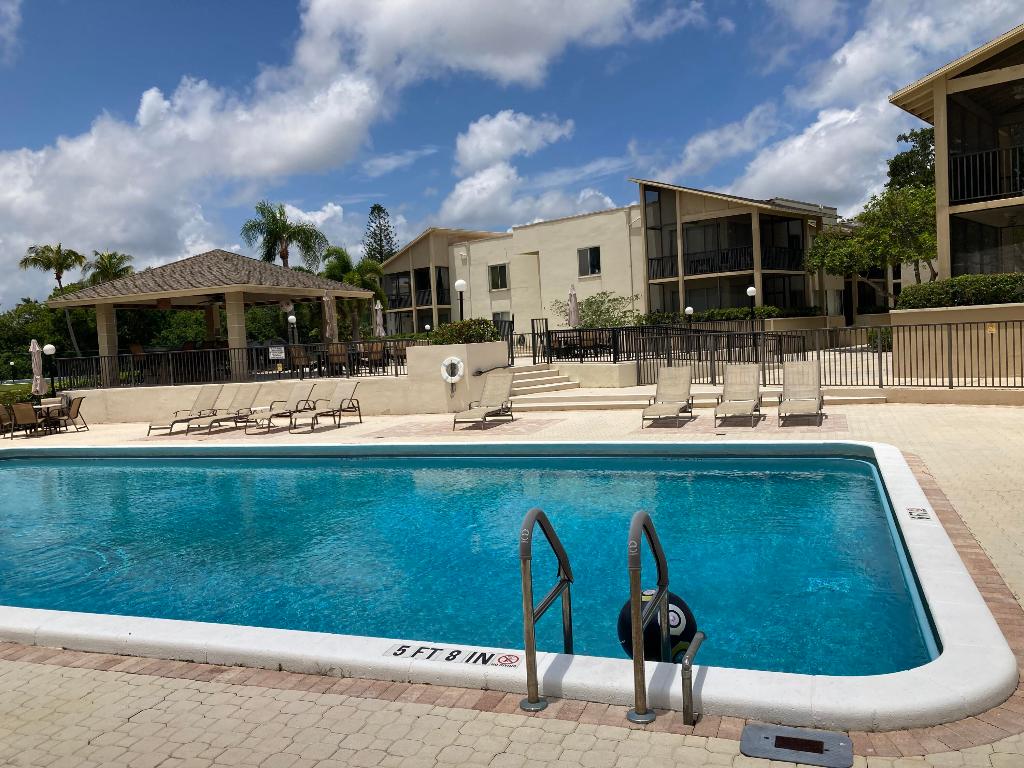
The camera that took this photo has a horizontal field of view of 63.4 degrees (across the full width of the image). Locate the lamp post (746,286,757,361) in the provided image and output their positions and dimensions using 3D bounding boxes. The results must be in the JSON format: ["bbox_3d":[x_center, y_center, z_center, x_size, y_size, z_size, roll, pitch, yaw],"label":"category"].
[{"bbox_3d":[8.720,-2.186,29.928,0.330,2.629,0.330,-3,3,0],"label":"lamp post"}]

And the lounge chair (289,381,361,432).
[{"bbox_3d":[-4.103,0.498,18.108,0.670,0.950,1.800,-2,3,21],"label":"lounge chair"}]

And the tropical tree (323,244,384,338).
[{"bbox_3d":[-6.708,-3.337,35.877,2.700,5.121,2.700,-3,3,-10],"label":"tropical tree"}]

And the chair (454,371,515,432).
[{"bbox_3d":[-0.561,0.335,16.853,0.700,1.030,1.800,-2,3,21],"label":"chair"}]

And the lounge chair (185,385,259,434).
[{"bbox_3d":[-6.564,0.573,18.739,0.660,0.980,1.620,-2,3,23],"label":"lounge chair"}]

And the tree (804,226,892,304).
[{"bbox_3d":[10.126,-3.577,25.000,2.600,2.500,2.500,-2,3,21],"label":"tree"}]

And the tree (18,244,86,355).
[{"bbox_3d":[-32.772,-4.880,59.830,5.000,10.475,5.000,-5,3,-28],"label":"tree"}]

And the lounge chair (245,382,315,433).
[{"bbox_3d":[-5.118,0.537,18.381,0.670,0.950,1.800,-2,3,21],"label":"lounge chair"}]

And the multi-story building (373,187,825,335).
[{"bbox_3d":[4.700,-5.825,46.774,26.300,7.600,12.000,0,4,44],"label":"multi-story building"}]

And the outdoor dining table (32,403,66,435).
[{"bbox_3d":[-11.550,0.884,20.650,0.740,0.720,0.740,-5,4,-29],"label":"outdoor dining table"}]

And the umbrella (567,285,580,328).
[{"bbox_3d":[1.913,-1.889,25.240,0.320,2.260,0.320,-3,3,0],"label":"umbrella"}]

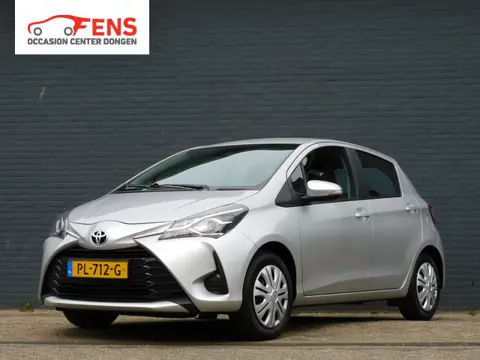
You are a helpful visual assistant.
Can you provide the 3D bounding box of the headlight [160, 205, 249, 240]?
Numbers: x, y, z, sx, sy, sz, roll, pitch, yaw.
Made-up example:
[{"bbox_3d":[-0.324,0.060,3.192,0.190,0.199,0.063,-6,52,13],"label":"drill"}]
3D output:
[{"bbox_3d":[-0.224,0.277,7.210,0.360,0.240,0.530,-2,-4,34],"label":"headlight"}]

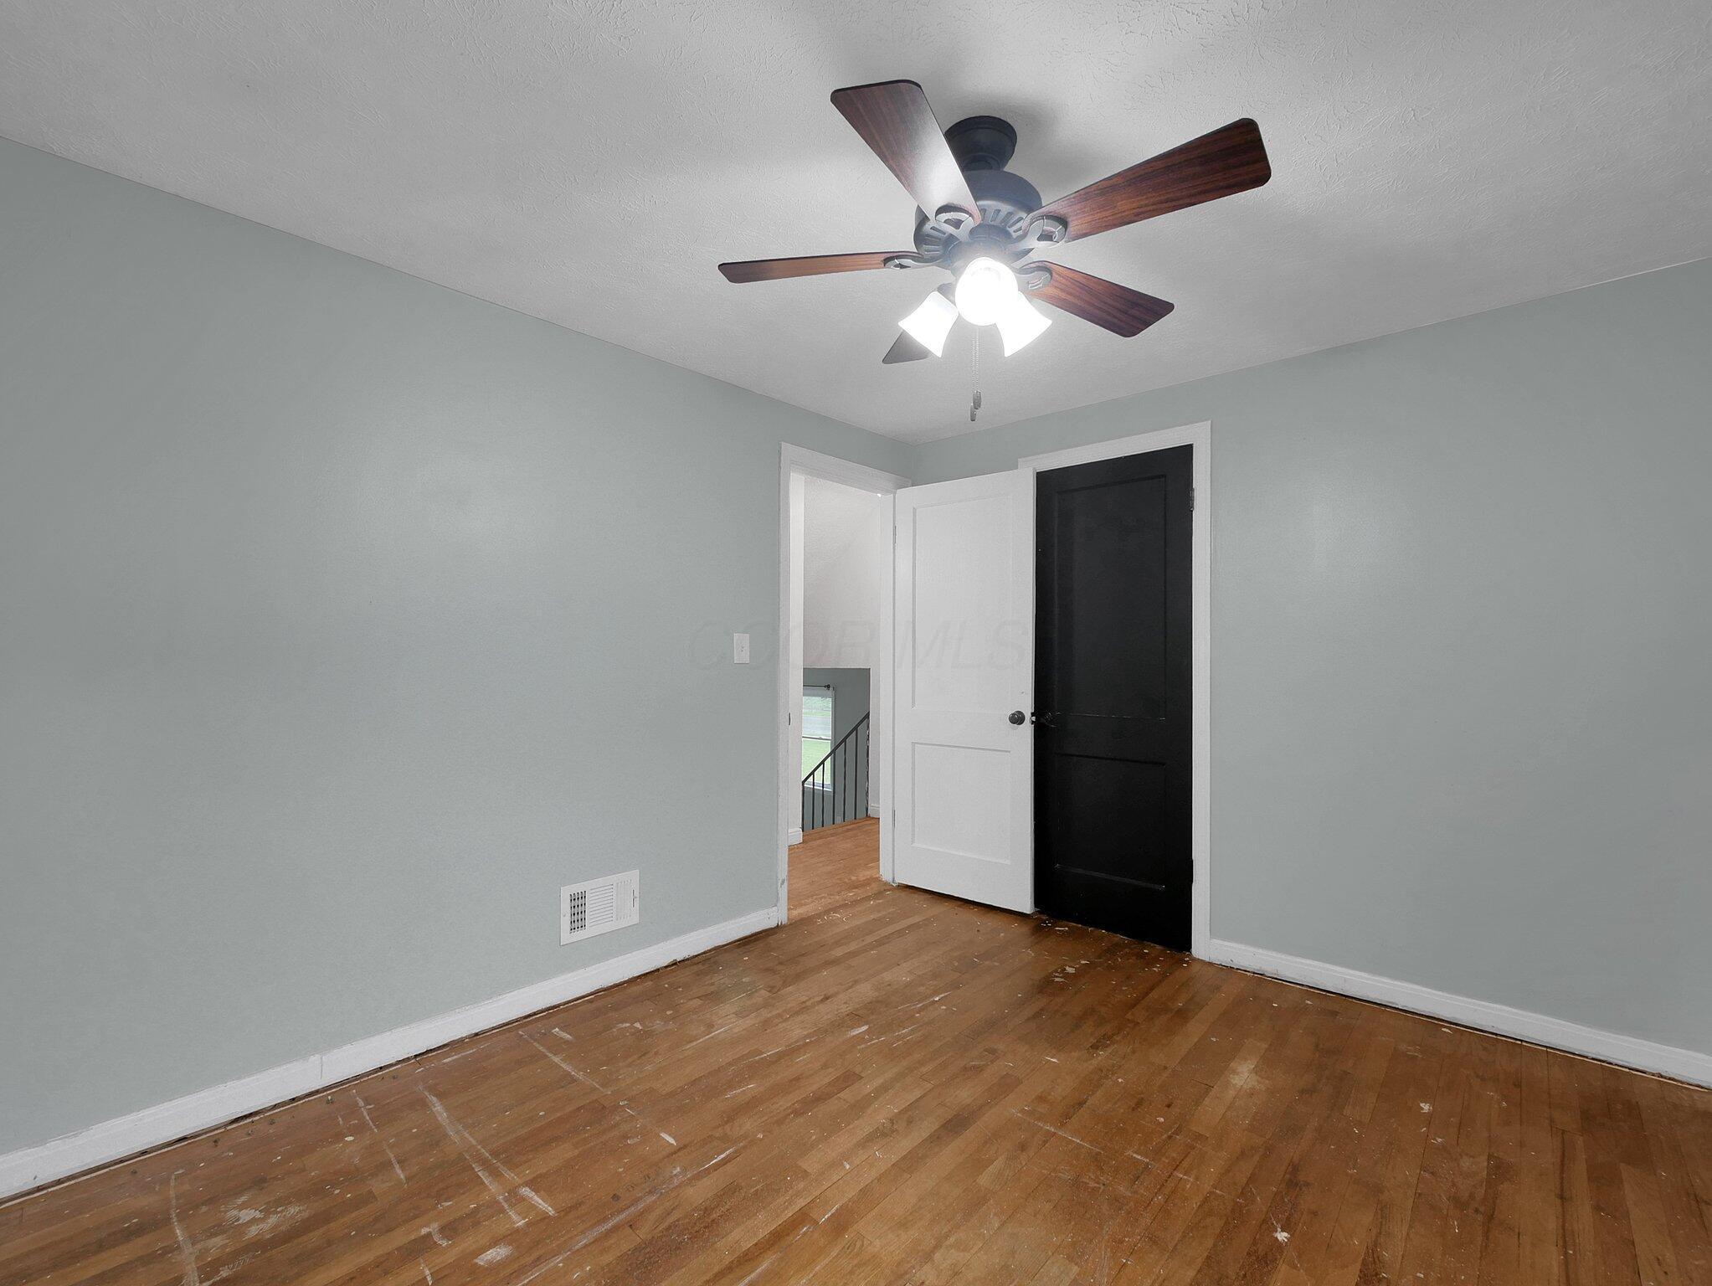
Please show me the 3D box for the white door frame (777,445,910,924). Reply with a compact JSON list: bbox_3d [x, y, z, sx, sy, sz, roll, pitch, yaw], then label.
[{"bbox_3d":[-0.054,0.188,3.469,0.120,2.165,0.905,0,-1,45],"label":"white door frame"}]

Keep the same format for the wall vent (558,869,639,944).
[{"bbox_3d":[-0.913,0.940,2.484,0.020,0.198,0.293,-1,-2,45],"label":"wall vent"}]

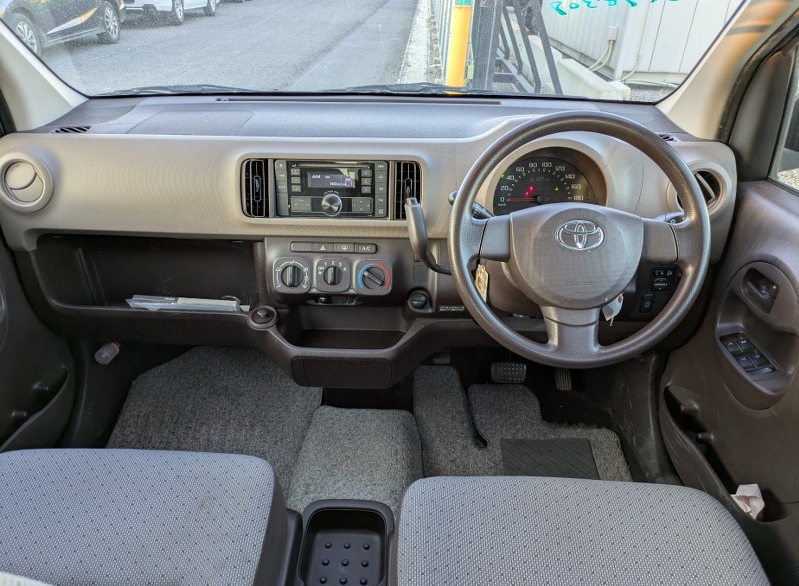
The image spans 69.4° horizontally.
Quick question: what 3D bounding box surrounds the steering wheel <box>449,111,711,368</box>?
[{"bbox_3d":[0.256,-0.075,0.849,0.367,0.367,0.095,1,5,2],"label":"steering wheel"}]

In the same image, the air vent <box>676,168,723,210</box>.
[{"bbox_3d":[0.512,-0.177,0.994,0.077,0.077,0.035,4,20,7],"label":"air vent"}]

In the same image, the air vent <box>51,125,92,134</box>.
[{"bbox_3d":[-0.604,-0.300,1.060,0.068,0.013,0.036,1,30,2],"label":"air vent"}]

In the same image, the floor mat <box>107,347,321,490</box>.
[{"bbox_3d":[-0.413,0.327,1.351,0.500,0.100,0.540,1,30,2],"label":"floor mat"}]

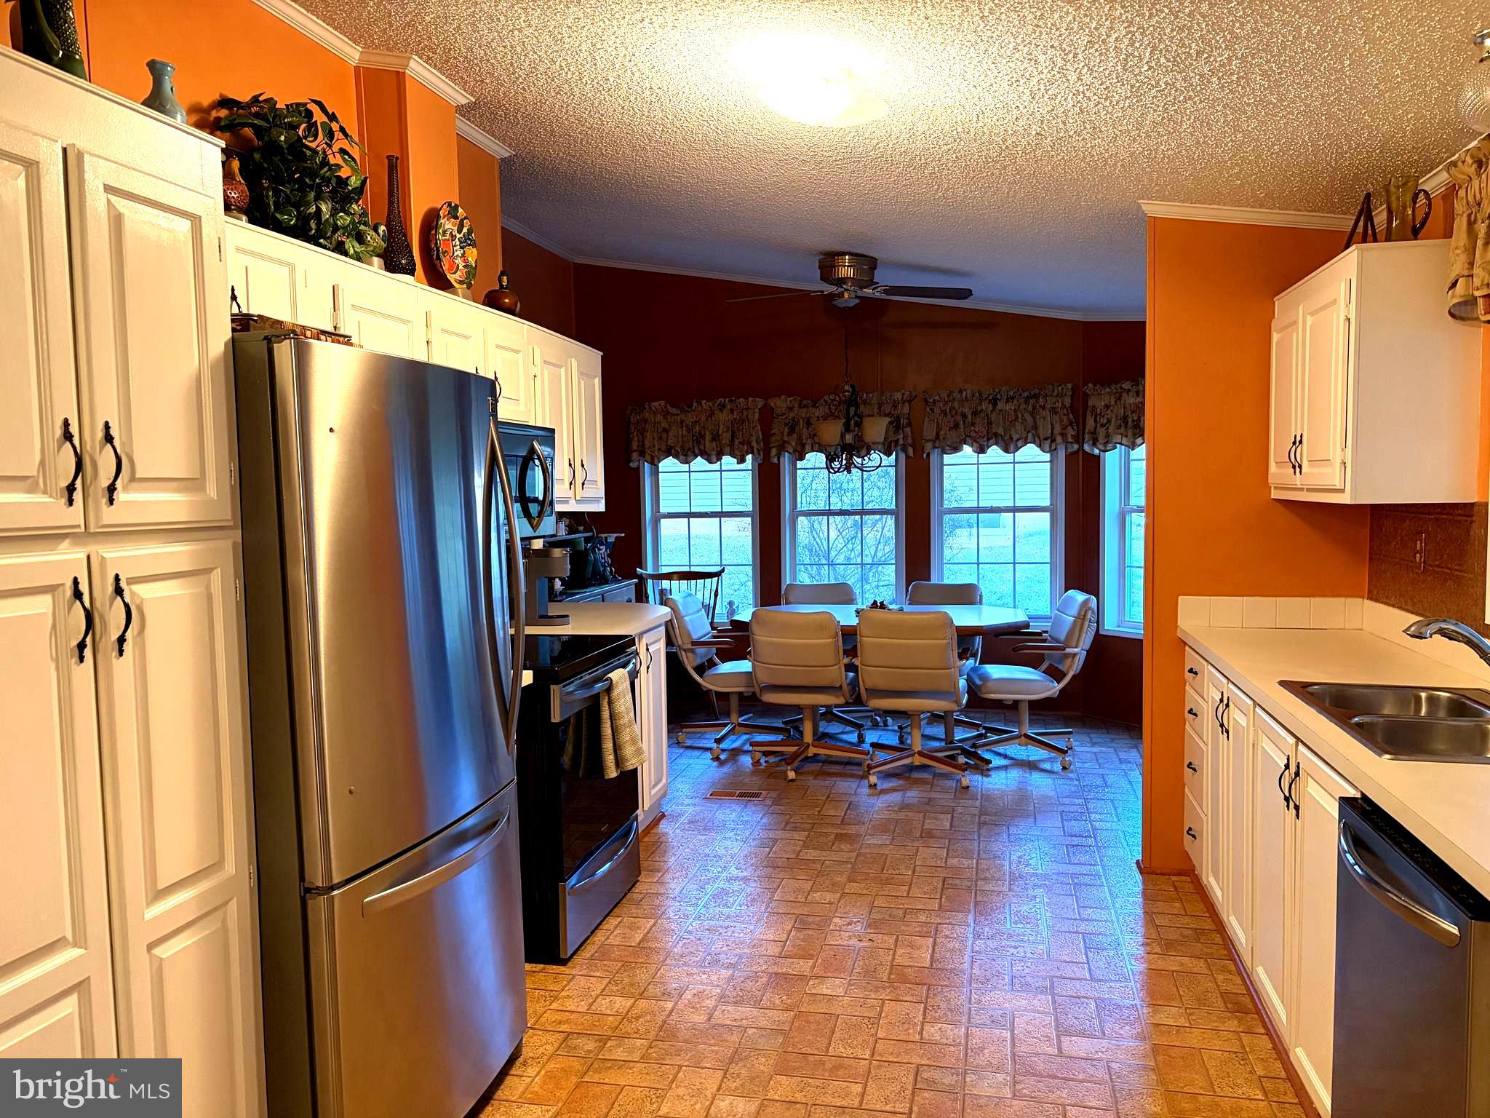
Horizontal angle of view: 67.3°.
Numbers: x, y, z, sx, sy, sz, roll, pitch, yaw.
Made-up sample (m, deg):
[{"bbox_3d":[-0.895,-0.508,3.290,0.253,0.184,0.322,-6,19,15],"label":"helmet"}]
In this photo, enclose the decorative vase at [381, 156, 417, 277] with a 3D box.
[{"bbox_3d":[-1.063,-1.038,3.422,0.110,0.375,0.110,0,4,13],"label":"decorative vase"}]

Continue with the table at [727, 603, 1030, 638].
[{"bbox_3d":[0.762,0.691,6.222,1.600,0.750,1.040,0,4,13],"label":"table"}]

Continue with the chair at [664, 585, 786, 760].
[{"bbox_3d":[-0.103,0.622,6.264,0.640,0.872,0.570,0,4,10],"label":"chair"}]

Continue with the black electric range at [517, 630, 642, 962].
[{"bbox_3d":[-0.787,0.772,3.846,0.690,0.930,0.770,0,4,13],"label":"black electric range"}]

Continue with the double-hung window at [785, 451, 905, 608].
[{"bbox_3d":[0.642,-0.260,7.287,0.790,1.320,0.130,0,4,13],"label":"double-hung window"}]

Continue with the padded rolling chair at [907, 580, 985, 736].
[{"bbox_3d":[1.145,0.598,6.581,0.600,0.870,0.650,0,4,13],"label":"padded rolling chair"}]

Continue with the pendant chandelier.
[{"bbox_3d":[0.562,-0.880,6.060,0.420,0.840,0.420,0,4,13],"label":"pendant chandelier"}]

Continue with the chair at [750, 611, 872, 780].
[{"bbox_3d":[0.324,0.670,5.786,0.600,0.860,0.650,0,4,13],"label":"chair"}]

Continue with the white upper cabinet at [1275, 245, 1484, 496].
[{"bbox_3d":[1.938,-0.537,3.522,0.335,0.710,0.940,0,4,13],"label":"white upper cabinet"}]

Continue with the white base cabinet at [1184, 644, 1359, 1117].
[{"bbox_3d":[1.689,0.800,3.077,0.600,0.860,2.050,0,4,13],"label":"white base cabinet"}]

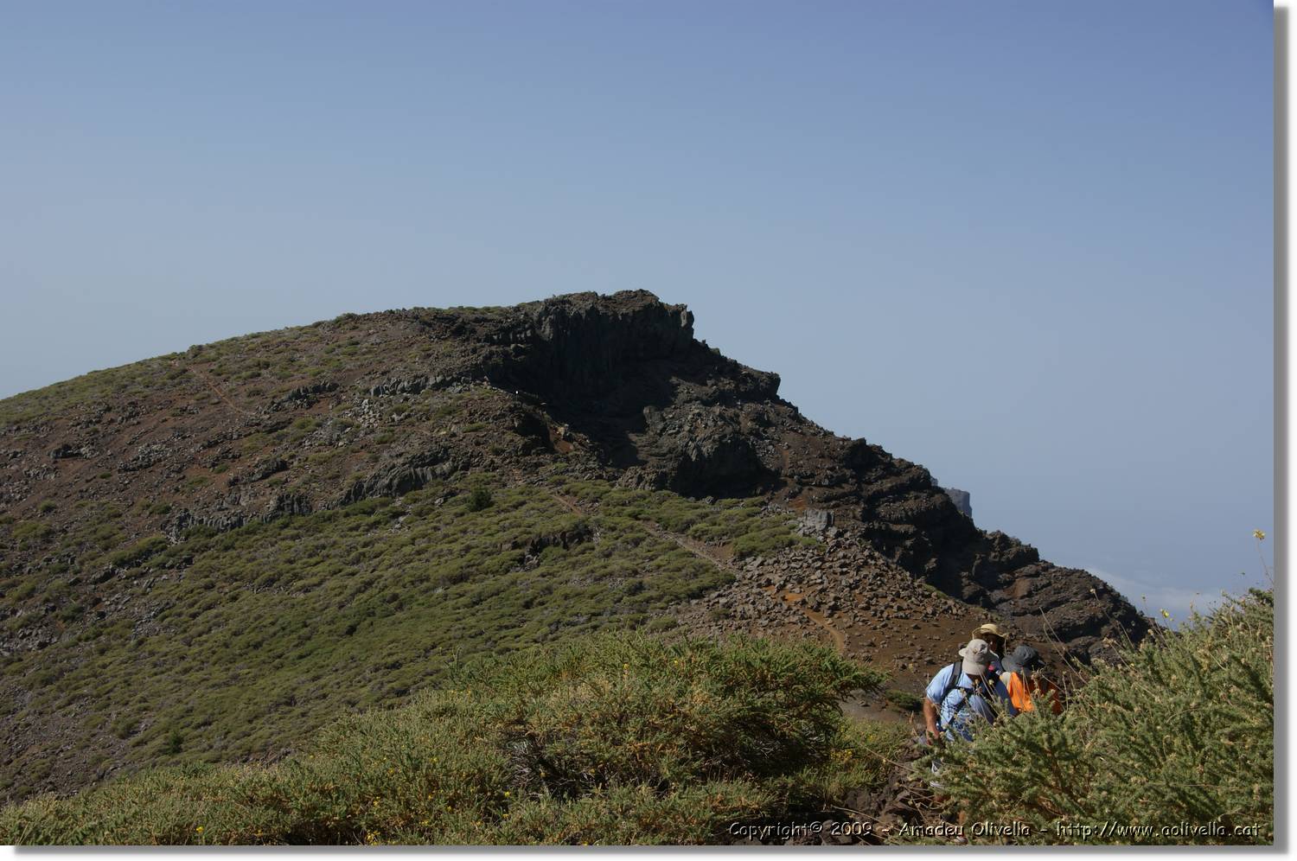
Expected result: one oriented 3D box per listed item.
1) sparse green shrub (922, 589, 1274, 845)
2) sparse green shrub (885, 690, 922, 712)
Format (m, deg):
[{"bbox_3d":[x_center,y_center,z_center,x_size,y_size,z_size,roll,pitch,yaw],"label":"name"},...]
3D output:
[{"bbox_3d":[2.315,1.471,9.000,2.100,1.450,1.800,0,-2,0],"label":"sparse green shrub"},{"bbox_3d":[4.008,4.190,29.000,0.800,0.400,0.700,0,-2,0],"label":"sparse green shrub"}]

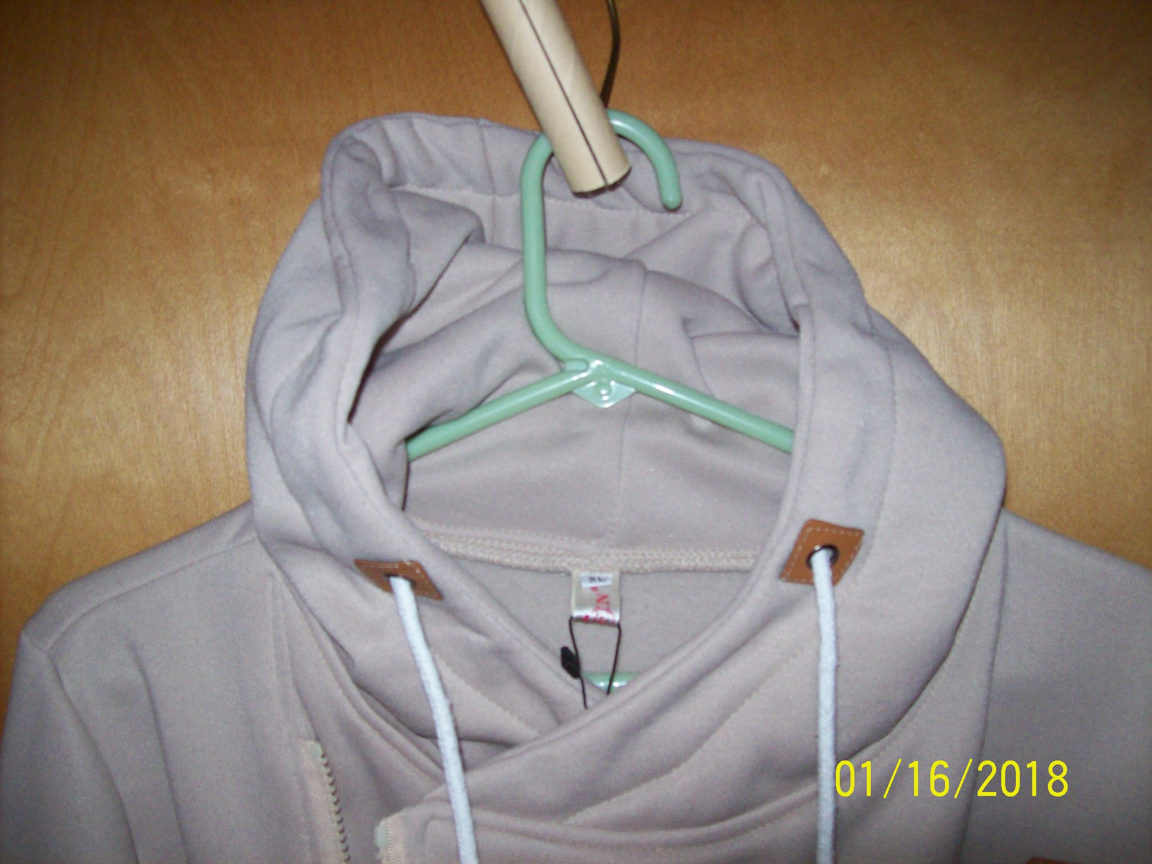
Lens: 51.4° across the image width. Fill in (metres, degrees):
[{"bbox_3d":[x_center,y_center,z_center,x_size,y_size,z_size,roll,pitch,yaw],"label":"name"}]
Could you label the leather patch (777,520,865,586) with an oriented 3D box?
[{"bbox_3d":[0.094,0.046,0.455,0.026,0.027,0.003,13,22,-20],"label":"leather patch"}]

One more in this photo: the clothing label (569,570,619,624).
[{"bbox_3d":[0.008,0.063,0.455,0.018,0.020,0.002,-2,3,0],"label":"clothing label"}]

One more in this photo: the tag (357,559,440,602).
[{"bbox_3d":[-0.067,0.056,0.455,0.026,0.026,0.003,-3,46,15],"label":"tag"}]

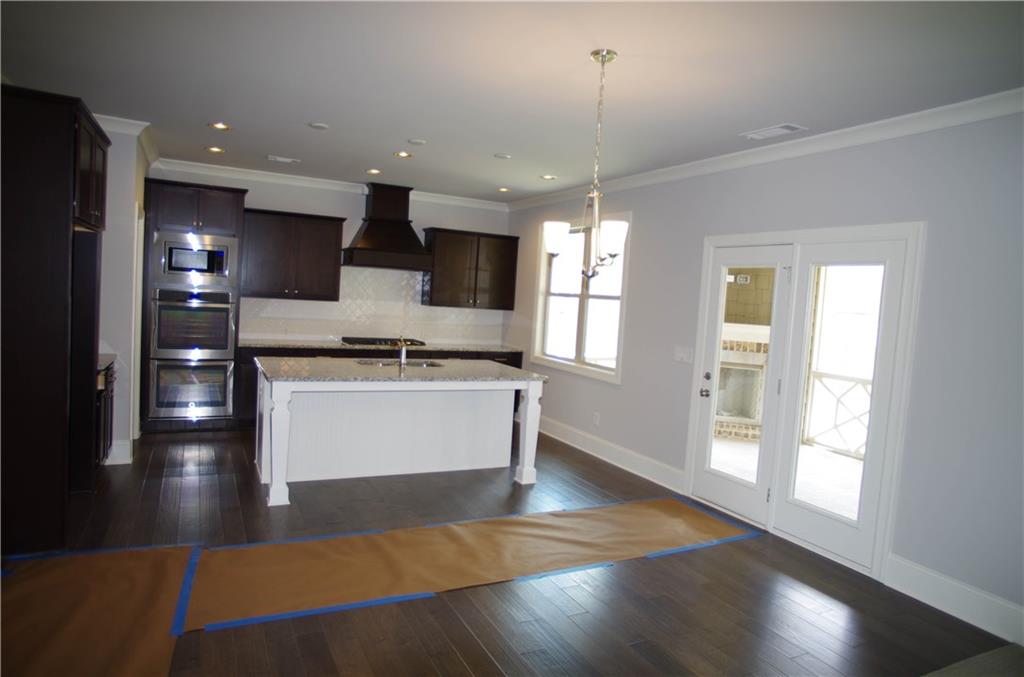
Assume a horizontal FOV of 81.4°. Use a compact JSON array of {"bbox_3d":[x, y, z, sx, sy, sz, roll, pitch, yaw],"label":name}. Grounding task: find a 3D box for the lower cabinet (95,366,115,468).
[{"bbox_3d":[-3.304,0.605,4.308,0.610,0.870,0.650,2,5,-28],"label":"lower cabinet"}]

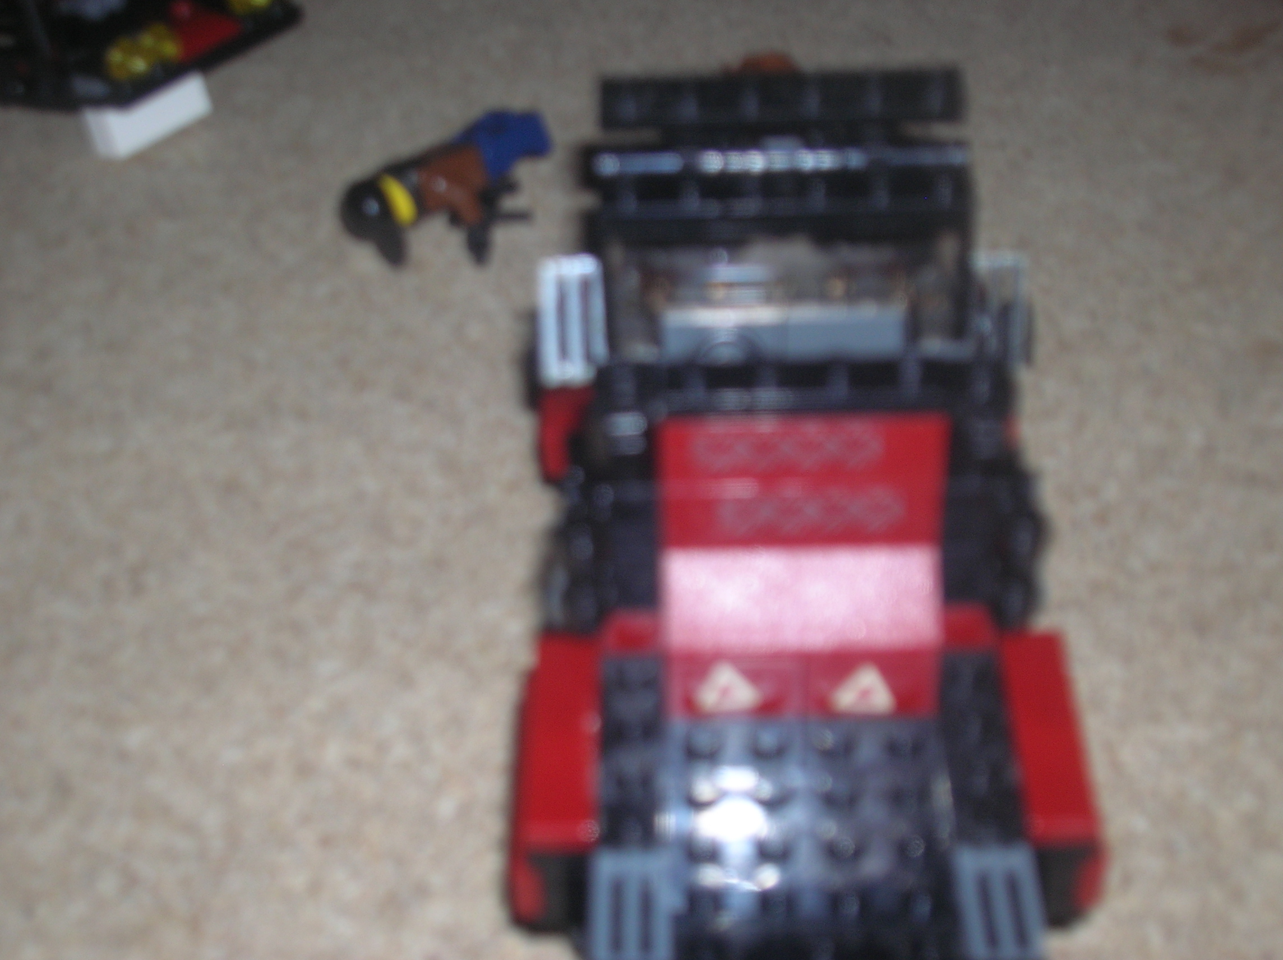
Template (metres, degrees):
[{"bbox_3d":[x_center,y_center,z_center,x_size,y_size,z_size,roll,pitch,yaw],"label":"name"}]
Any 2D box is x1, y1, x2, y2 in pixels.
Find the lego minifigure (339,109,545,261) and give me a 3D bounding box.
[{"bbox_3d":[-0.035,-0.052,0.363,0.040,0.020,0.016,-21,7,-13],"label":"lego minifigure"}]

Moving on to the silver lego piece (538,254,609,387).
[{"bbox_3d":[-0.009,-0.019,0.245,0.008,0.007,0.016,-1,40,1],"label":"silver lego piece"}]

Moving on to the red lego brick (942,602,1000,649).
[{"bbox_3d":[0.040,0.018,0.243,0.008,0.005,0.007,-1,40,1],"label":"red lego brick"}]

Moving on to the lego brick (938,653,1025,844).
[{"bbox_3d":[0.039,0.031,0.235,0.008,0.007,0.031,-1,40,1],"label":"lego brick"}]

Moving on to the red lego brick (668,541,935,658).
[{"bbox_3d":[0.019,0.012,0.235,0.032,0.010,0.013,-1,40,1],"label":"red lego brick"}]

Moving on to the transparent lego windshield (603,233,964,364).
[{"bbox_3d":[0.018,-0.022,0.249,0.045,0.011,0.021,-1,40,1],"label":"transparent lego windshield"}]

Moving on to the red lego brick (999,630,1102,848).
[{"bbox_3d":[0.048,0.030,0.235,0.008,0.005,0.031,-1,40,1],"label":"red lego brick"}]

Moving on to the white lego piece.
[{"bbox_3d":[-0.097,-0.075,0.396,0.008,0.012,0.022,29,50,32],"label":"white lego piece"}]

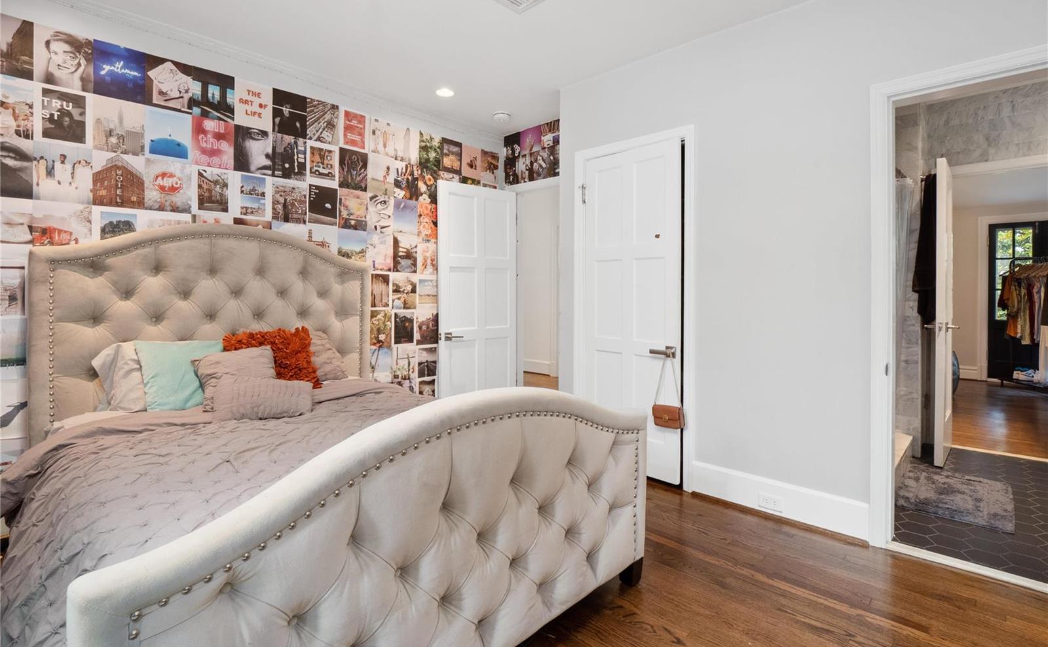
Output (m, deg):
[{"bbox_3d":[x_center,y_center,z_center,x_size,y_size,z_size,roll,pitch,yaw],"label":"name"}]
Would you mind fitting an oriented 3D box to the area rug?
[{"bbox_3d":[2.437,0.950,2.649,0.453,0.024,0.797,4,7,42],"label":"area rug"}]

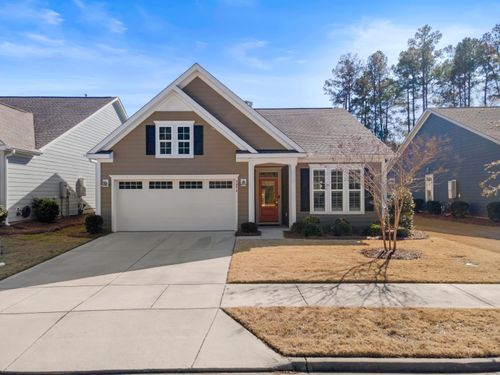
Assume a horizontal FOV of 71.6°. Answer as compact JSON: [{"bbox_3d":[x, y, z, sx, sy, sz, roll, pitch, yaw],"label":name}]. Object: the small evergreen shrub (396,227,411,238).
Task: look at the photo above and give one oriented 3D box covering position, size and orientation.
[{"bbox_3d":[5.933,1.739,13.400,0.560,0.480,0.550,0,0,0],"label":"small evergreen shrub"}]

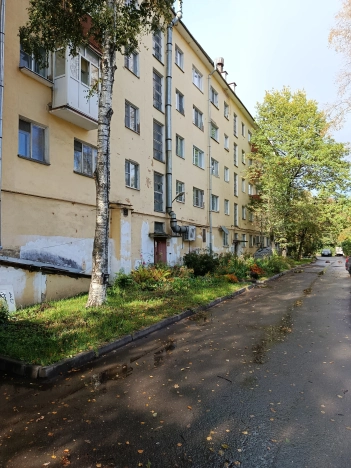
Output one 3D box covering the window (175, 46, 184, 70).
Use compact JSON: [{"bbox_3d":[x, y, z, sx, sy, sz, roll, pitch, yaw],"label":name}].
[{"bbox_3d":[0.200,-11.061,20.470,0.150,1.308,1.148,-2,-3,28],"label":"window"}]

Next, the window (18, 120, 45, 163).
[{"bbox_3d":[-4.716,-3.050,10.677,0.150,1.276,1.124,-2,-3,28],"label":"window"}]

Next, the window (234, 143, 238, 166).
[{"bbox_3d":[5.947,-7.742,32.080,0.150,2.225,1.101,-1,-3,28],"label":"window"}]

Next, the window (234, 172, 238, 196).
[{"bbox_3d":[5.960,-4.795,31.963,0.150,2.225,1.101,-1,-3,28],"label":"window"}]

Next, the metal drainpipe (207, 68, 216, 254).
[{"bbox_3d":[2.794,-5.111,24.304,0.650,14.738,0.180,-2,-3,28],"label":"metal drainpipe"}]

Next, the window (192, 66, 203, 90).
[{"bbox_3d":[1.531,-10.950,22.999,0.150,1.308,1.801,-2,-3,28],"label":"window"}]

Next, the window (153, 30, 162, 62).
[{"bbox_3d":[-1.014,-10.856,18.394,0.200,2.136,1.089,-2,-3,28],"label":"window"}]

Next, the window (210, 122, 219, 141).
[{"bbox_3d":[3.043,-8.023,25.722,0.150,1.282,1.645,-2,-3,28],"label":"window"}]

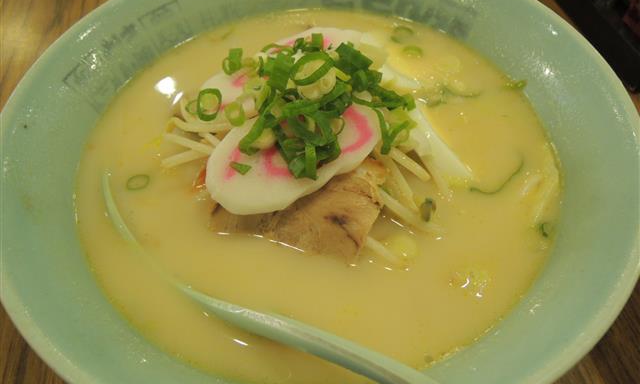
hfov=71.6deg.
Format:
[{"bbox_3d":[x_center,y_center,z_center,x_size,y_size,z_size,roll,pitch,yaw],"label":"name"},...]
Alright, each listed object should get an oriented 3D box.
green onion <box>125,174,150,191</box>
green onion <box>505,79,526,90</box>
[{"bbox_3d":[-0.070,-0.004,0.170,0.009,0.003,0.007,-24,58,-14],"label":"green onion"},{"bbox_3d":[0.086,-0.047,0.194,0.009,0.004,0.005,16,57,12],"label":"green onion"}]

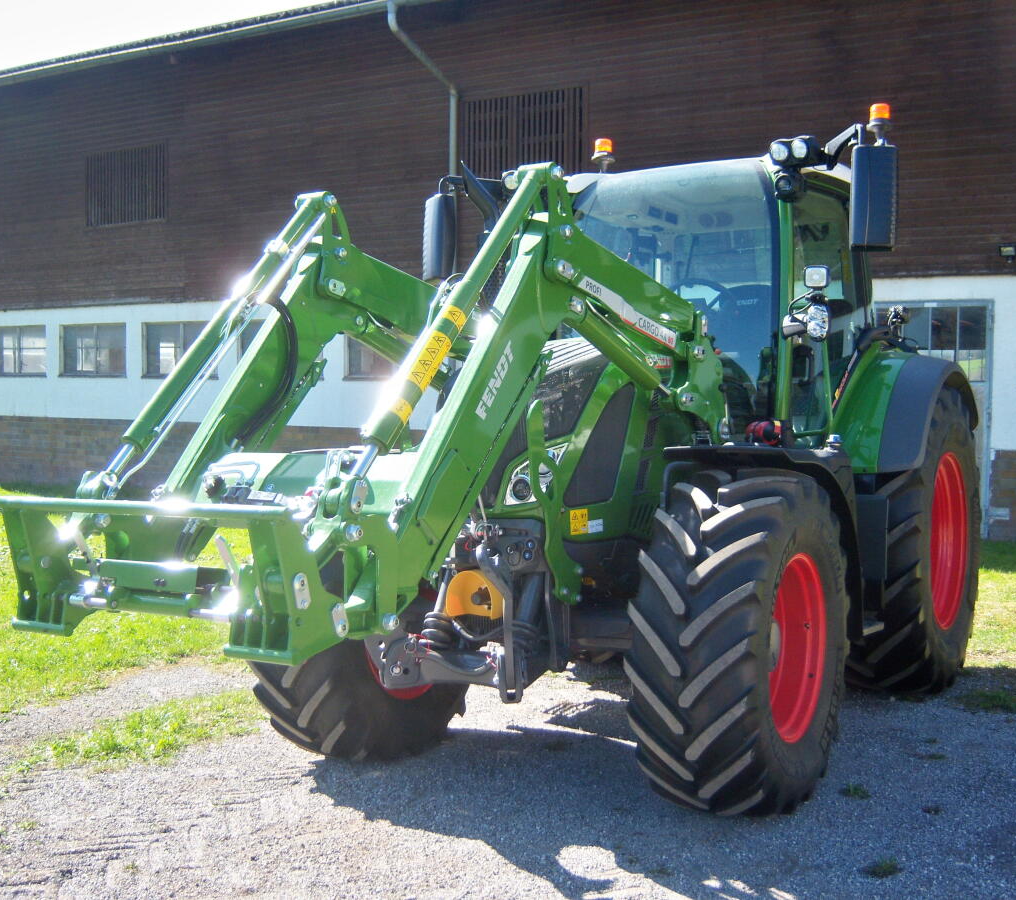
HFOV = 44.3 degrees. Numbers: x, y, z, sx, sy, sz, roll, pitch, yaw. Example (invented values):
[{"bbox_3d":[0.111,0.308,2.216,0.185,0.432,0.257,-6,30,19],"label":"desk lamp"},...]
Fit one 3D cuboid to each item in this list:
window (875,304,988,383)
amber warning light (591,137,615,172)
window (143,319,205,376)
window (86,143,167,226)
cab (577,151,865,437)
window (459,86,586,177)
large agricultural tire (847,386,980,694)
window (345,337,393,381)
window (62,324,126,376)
[{"bbox_3d":[5.044,-1.270,14.874,1.322,0.918,0.100,3,3,32],"label":"window"},{"bbox_3d":[0.543,-1.675,7.100,0.135,0.200,0.135,-1,3,0],"label":"amber warning light"},{"bbox_3d":[-5.670,-1.732,21.708,1.866,0.995,0.120,3,3,32],"label":"window"},{"bbox_3d":[-6.400,-4.411,20.908,1.950,1.280,0.100,2,4,31],"label":"window"},{"bbox_3d":[1.090,-0.761,7.160,1.600,1.650,1.700,1,3,31],"label":"cab"},{"bbox_3d":[0.206,-4.141,16.877,1.903,1.280,0.100,2,4,31],"label":"window"},{"bbox_3d":[2.326,0.490,7.359,0.650,1.770,1.790,1,3,31],"label":"large agricultural tire"},{"bbox_3d":[-1.769,-1.555,19.224,1.840,0.992,0.120,3,3,32],"label":"window"},{"bbox_3d":[-7.138,-1.716,21.519,1.660,0.900,0.120,2,4,31],"label":"window"}]

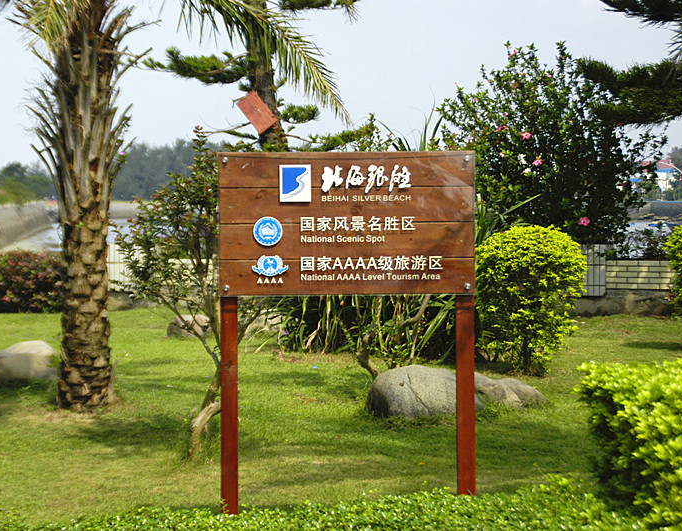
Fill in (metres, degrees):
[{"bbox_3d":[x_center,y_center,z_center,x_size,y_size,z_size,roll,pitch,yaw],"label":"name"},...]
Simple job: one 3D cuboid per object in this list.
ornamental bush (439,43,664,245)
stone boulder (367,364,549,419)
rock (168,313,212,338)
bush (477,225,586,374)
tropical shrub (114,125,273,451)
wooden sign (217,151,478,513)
[{"bbox_3d":[2.128,-0.711,14.200,2.200,2.950,2.000,0,3,0],"label":"ornamental bush"},{"bbox_3d":[0.793,0.852,9.600,1.220,0.330,0.660,-1,3,-9],"label":"stone boulder"},{"bbox_3d":[-1.539,0.630,14.200,0.480,0.230,0.400,0,3,0],"label":"rock"},{"bbox_3d":[1.586,0.276,11.700,0.920,1.220,0.920,0,3,0],"label":"bush"},{"bbox_3d":[-0.833,0.148,7.950,0.940,1.860,0.900,0,3,0],"label":"tropical shrub"},{"bbox_3d":[0.030,0.321,6.420,1.190,1.690,0.100,0,3,0],"label":"wooden sign"}]

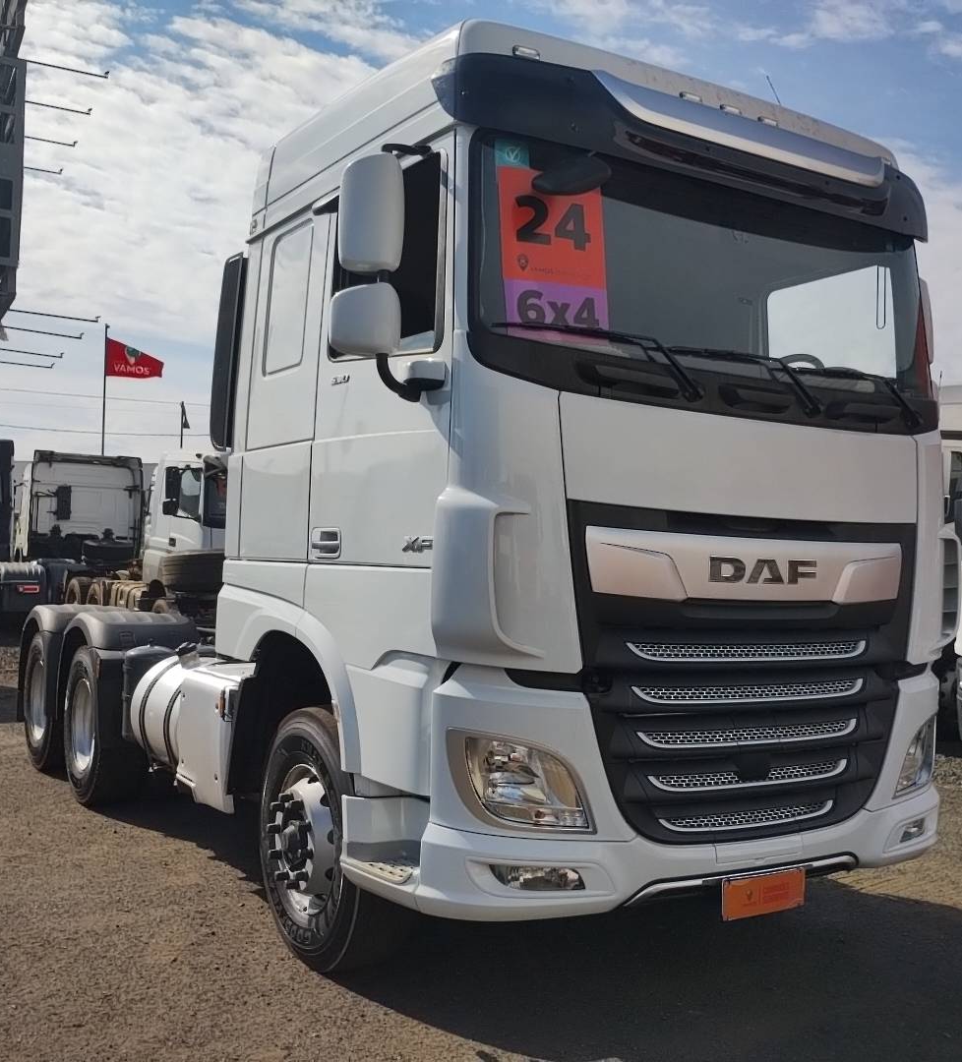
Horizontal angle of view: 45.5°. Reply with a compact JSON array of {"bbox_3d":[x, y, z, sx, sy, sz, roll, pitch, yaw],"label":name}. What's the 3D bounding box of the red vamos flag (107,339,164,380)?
[{"bbox_3d":[-8.464,-4.232,28.000,1.420,1.000,0.200,2,-1,-9],"label":"red vamos flag"}]

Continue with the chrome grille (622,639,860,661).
[{"bbox_3d":[0.973,0.410,3.991,1.150,0.073,0.060,3,-2,-33],"label":"chrome grille"}]

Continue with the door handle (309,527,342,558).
[{"bbox_3d":[-0.565,0.042,4.165,0.045,0.108,0.215,3,-2,-33],"label":"door handle"}]

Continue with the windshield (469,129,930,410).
[{"bbox_3d":[0.951,-0.914,4.127,2.270,0.740,0.190,3,-10,-33],"label":"windshield"}]

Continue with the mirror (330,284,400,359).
[{"bbox_3d":[-0.358,-0.650,3.552,0.220,0.235,0.120,3,-1,-23],"label":"mirror"}]

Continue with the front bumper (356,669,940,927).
[{"bbox_3d":[0.763,0.860,4.283,2.460,0.740,0.780,3,-2,-33],"label":"front bumper"}]

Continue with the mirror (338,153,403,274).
[{"bbox_3d":[-0.341,-0.983,3.551,0.205,0.380,0.115,3,-1,-23],"label":"mirror"}]

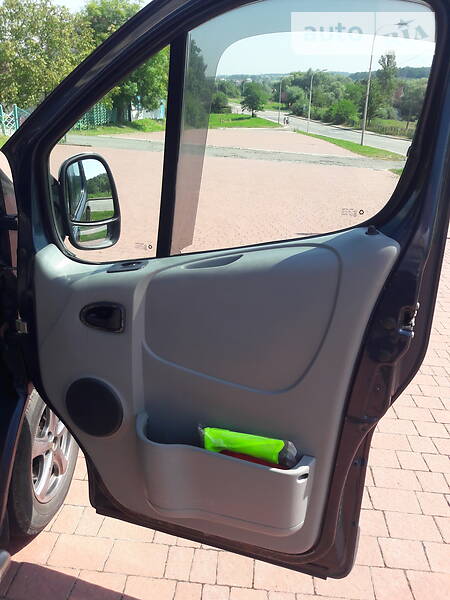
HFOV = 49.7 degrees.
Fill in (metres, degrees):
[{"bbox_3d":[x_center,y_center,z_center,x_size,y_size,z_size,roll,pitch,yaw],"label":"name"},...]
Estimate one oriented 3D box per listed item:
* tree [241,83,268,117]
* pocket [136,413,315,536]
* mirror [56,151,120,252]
[{"bbox_3d":[7.416,-50.404,122.000,6.700,8.000,6.700,0,24,0],"label":"tree"},{"bbox_3d":[-0.015,0.476,1.304,0.460,0.220,0.115,9,22,16],"label":"pocket"},{"bbox_3d":[-0.409,-0.296,1.465,0.185,0.275,0.110,-15,27,-39],"label":"mirror"}]

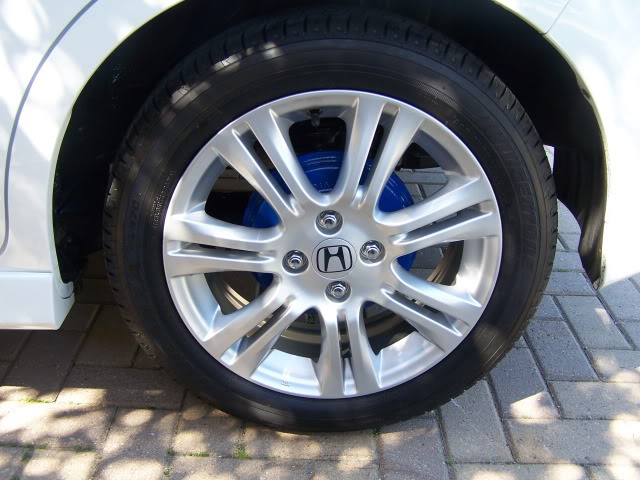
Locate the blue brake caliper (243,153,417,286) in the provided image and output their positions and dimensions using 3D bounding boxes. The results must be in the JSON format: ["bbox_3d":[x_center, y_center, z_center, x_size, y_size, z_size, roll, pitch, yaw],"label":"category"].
[{"bbox_3d":[0.016,-0.004,0.967,0.243,0.235,0.065,0,24,-3],"label":"blue brake caliper"}]

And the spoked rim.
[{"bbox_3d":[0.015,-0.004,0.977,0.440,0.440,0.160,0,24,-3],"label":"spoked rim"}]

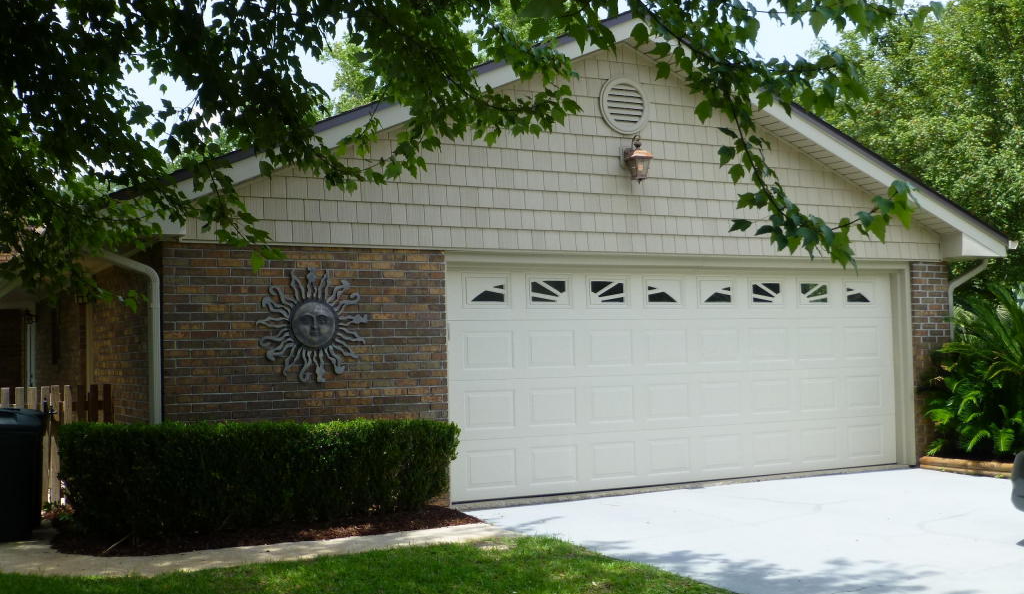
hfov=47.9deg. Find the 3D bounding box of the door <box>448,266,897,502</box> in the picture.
[{"bbox_3d":[1.786,0.756,11.423,5.470,2.130,0.060,0,-3,-28],"label":"door"}]

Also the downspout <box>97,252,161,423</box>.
[{"bbox_3d":[-2.950,0.695,8.821,0.510,2.200,0.090,0,-3,-28],"label":"downspout"}]

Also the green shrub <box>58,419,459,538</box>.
[{"bbox_3d":[-1.857,1.357,8.915,3.020,0.840,0.600,0,-3,-28],"label":"green shrub"}]

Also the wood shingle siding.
[{"bbox_3d":[1.094,-1.419,10.990,8.340,2.000,0.060,0,-3,-28],"label":"wood shingle siding"}]

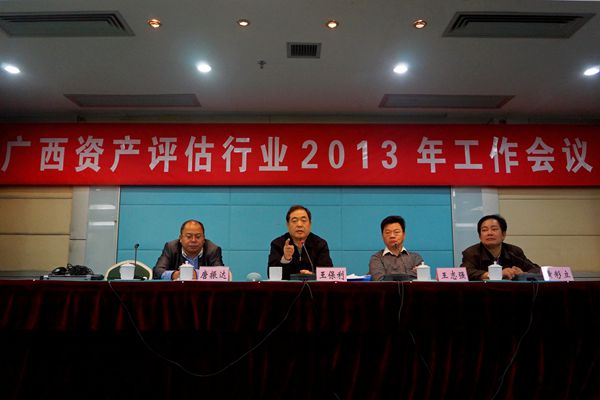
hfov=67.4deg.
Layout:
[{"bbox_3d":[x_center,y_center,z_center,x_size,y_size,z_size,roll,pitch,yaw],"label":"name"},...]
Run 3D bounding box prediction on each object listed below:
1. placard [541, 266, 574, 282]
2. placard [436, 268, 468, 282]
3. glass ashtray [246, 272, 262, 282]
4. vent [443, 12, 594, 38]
[{"bbox_3d":[1.700,0.492,2.987,0.200,0.095,0.060,0,-10,0],"label":"placard"},{"bbox_3d":[1.010,0.494,2.987,0.200,0.095,0.060,0,-10,0],"label":"placard"},{"bbox_3d":[-0.300,0.508,2.960,0.097,0.055,0.097,0,-9,0],"label":"glass ashtray"},{"bbox_3d":[1.434,-1.178,3.006,0.898,0.040,0.306,0,-10,0],"label":"vent"}]

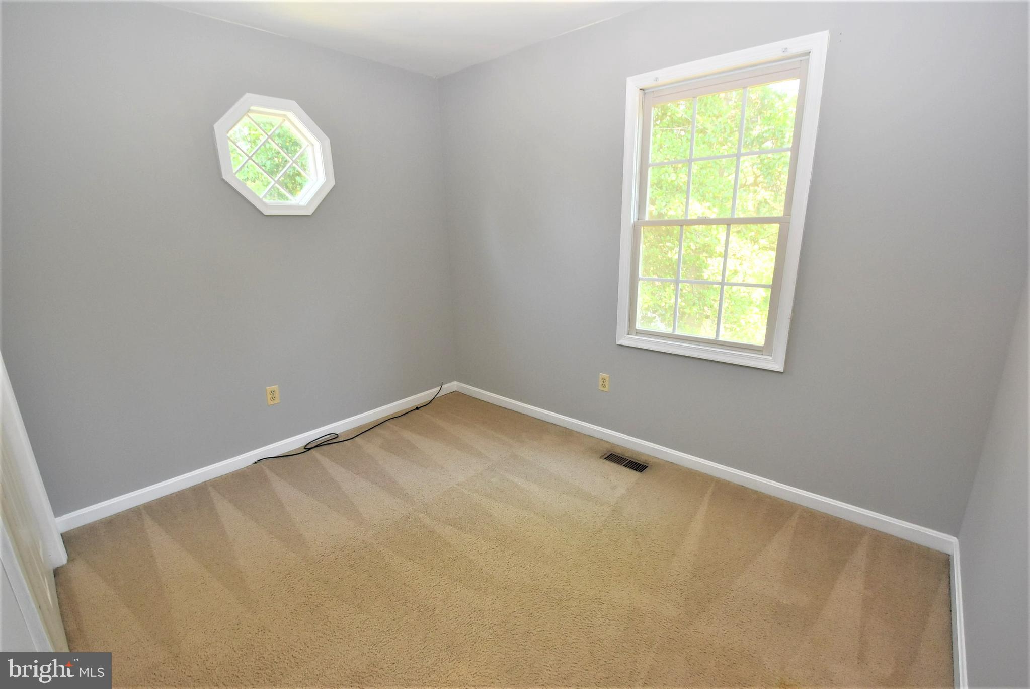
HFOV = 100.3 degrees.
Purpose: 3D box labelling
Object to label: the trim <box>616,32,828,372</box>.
[{"bbox_3d":[0.962,-0.637,2.185,0.878,1.427,0.110,11,19,41],"label":"trim"}]

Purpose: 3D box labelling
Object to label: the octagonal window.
[{"bbox_3d":[-1.391,-1.087,2.520,0.110,0.631,0.623,11,19,41],"label":"octagonal window"}]

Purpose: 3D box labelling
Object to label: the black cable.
[{"bbox_3d":[-1.050,0.540,3.089,0.168,0.124,1.479,11,19,41],"label":"black cable"}]

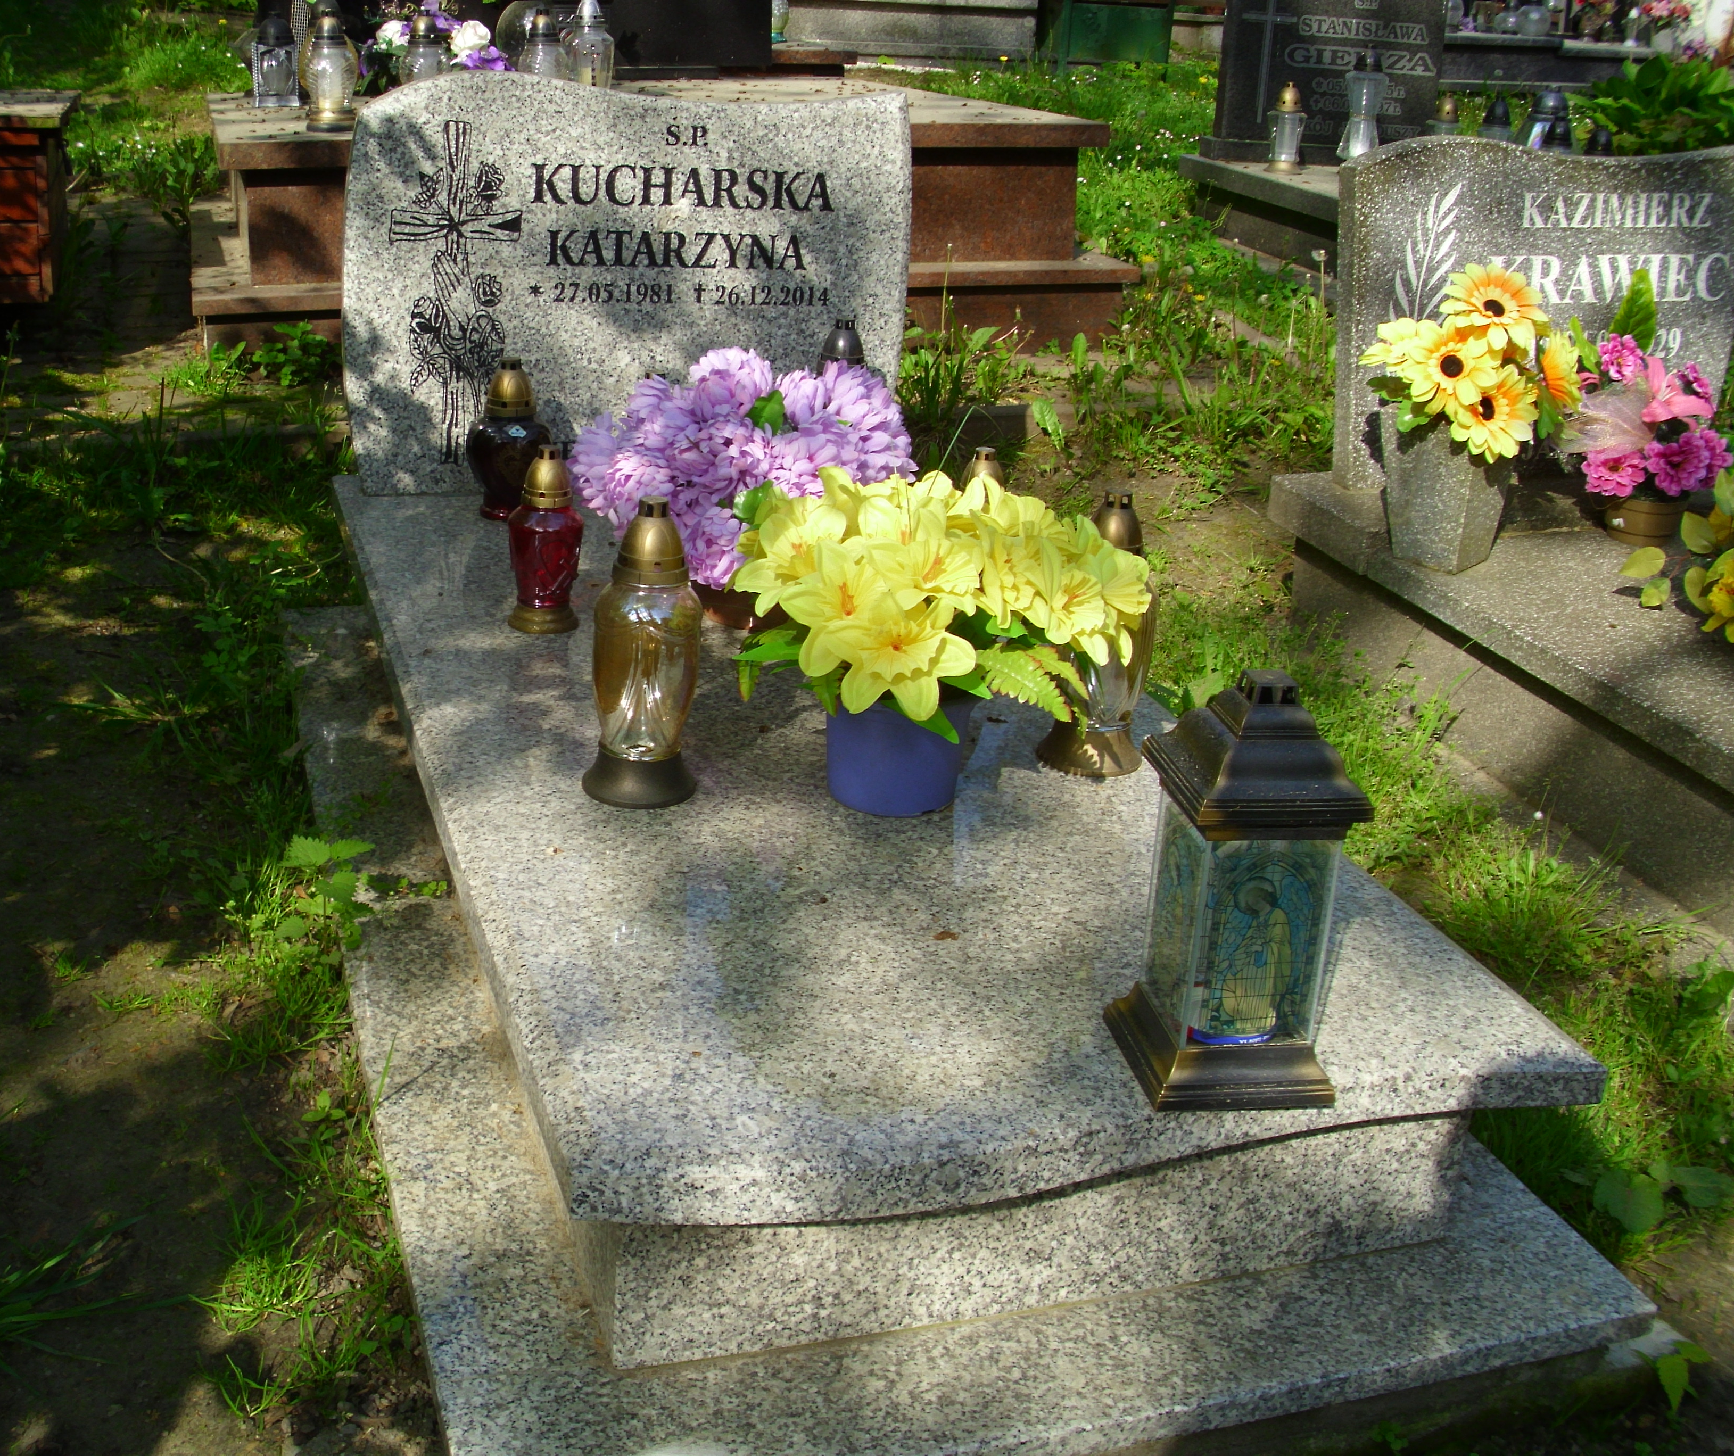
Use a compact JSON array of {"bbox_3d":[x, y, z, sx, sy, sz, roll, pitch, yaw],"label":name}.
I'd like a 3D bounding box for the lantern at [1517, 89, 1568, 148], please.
[{"bbox_3d":[1.923,-1.647,5.562,0.170,0.290,0.170,-2,22,-13],"label":"lantern"}]

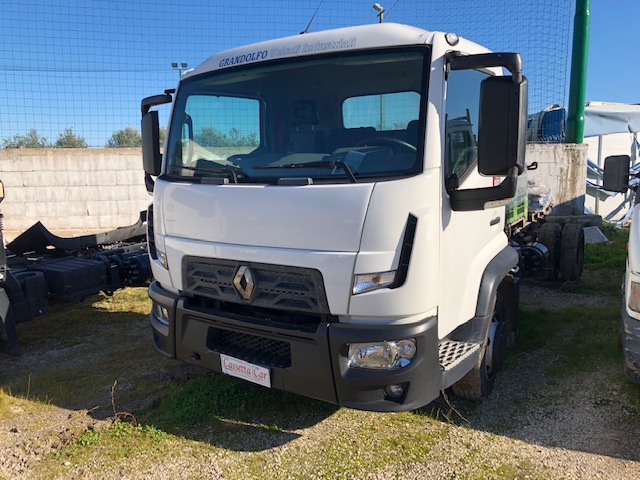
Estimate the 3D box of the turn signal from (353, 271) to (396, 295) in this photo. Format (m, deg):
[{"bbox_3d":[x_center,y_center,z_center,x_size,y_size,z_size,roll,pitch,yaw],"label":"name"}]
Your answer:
[{"bbox_3d":[0.283,0.219,2.666,0.223,0.140,0.093,2,9,20],"label":"turn signal"}]

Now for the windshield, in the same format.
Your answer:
[{"bbox_3d":[-0.312,-0.721,3.133,1.981,0.735,0.242,4,-5,32],"label":"windshield"}]

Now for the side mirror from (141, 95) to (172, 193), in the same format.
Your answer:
[{"bbox_3d":[-1.191,-0.708,4.011,0.428,0.809,0.205,4,11,32],"label":"side mirror"}]

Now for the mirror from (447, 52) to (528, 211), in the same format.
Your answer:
[{"bbox_3d":[0.848,-0.561,2.720,0.428,0.809,0.205,4,11,32],"label":"mirror"}]

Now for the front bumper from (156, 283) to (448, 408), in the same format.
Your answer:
[{"bbox_3d":[-0.329,0.606,3.258,2.083,0.502,0.446,4,11,32],"label":"front bumper"}]

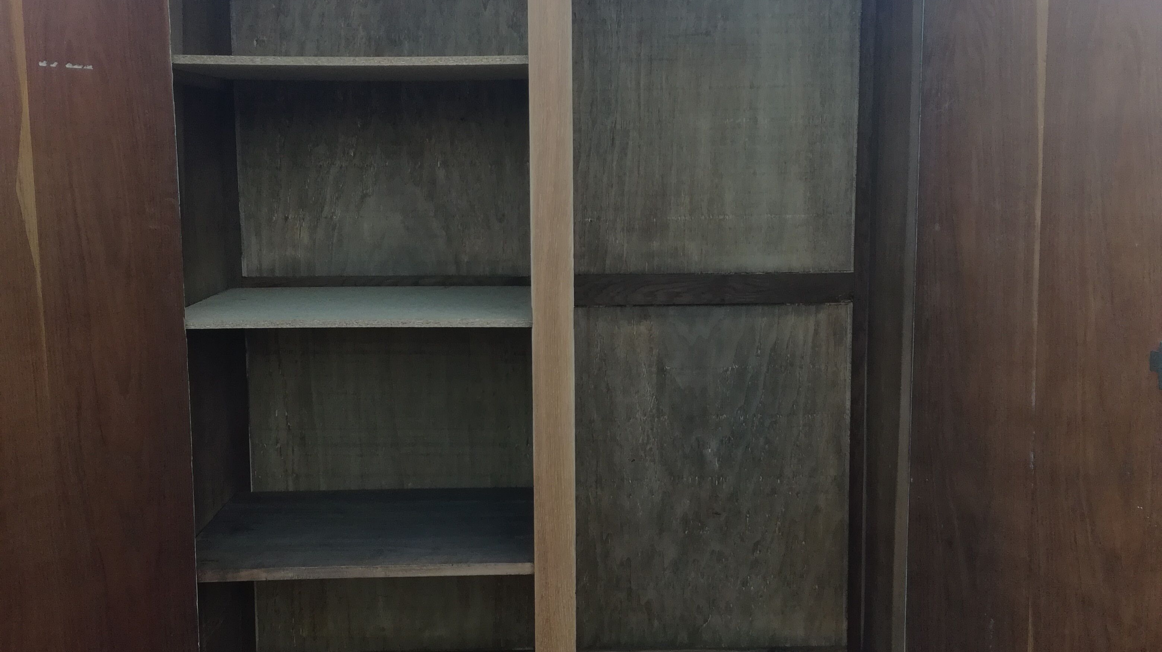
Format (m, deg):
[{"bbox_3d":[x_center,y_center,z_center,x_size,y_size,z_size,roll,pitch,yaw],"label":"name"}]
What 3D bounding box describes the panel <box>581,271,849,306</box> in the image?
[{"bbox_3d":[0.262,-0.075,2.455,0.584,0.061,0.020,0,7,-1],"label":"panel"}]

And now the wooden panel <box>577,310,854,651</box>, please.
[{"bbox_3d":[0.264,0.315,2.505,0.584,0.725,0.015,0,7,-1],"label":"wooden panel"}]

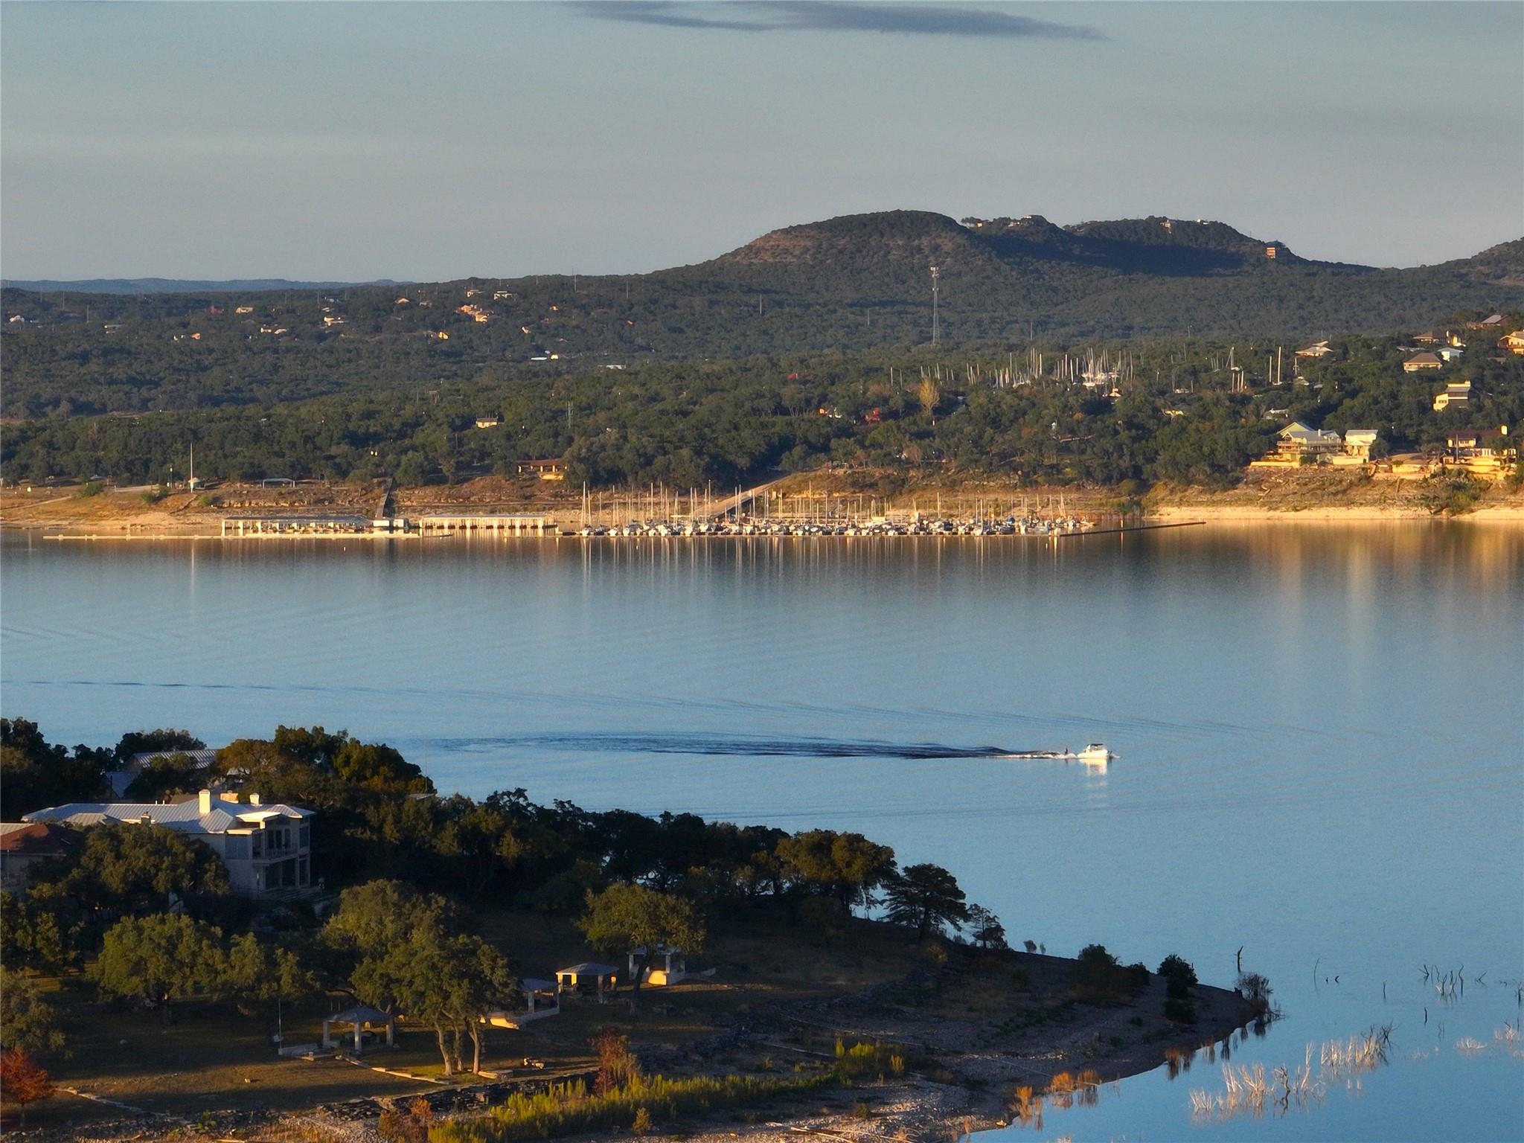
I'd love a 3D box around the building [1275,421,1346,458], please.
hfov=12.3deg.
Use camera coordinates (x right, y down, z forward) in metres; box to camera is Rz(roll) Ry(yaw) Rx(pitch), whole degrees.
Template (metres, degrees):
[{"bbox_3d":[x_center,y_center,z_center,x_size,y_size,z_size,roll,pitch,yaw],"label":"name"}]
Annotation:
[{"bbox_3d":[180.810,-43.630,2340.000,19.800,12.100,14.500,0,2,11],"label":"building"}]

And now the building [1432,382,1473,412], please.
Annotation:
[{"bbox_3d":[240.850,-60.990,2470.000,12.200,10.400,10.000,0,2,11],"label":"building"}]

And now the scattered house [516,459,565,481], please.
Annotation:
[{"bbox_3d":[-71.160,-33.080,2290.000,15.000,7.100,9.000,0,2,5],"label":"scattered house"}]

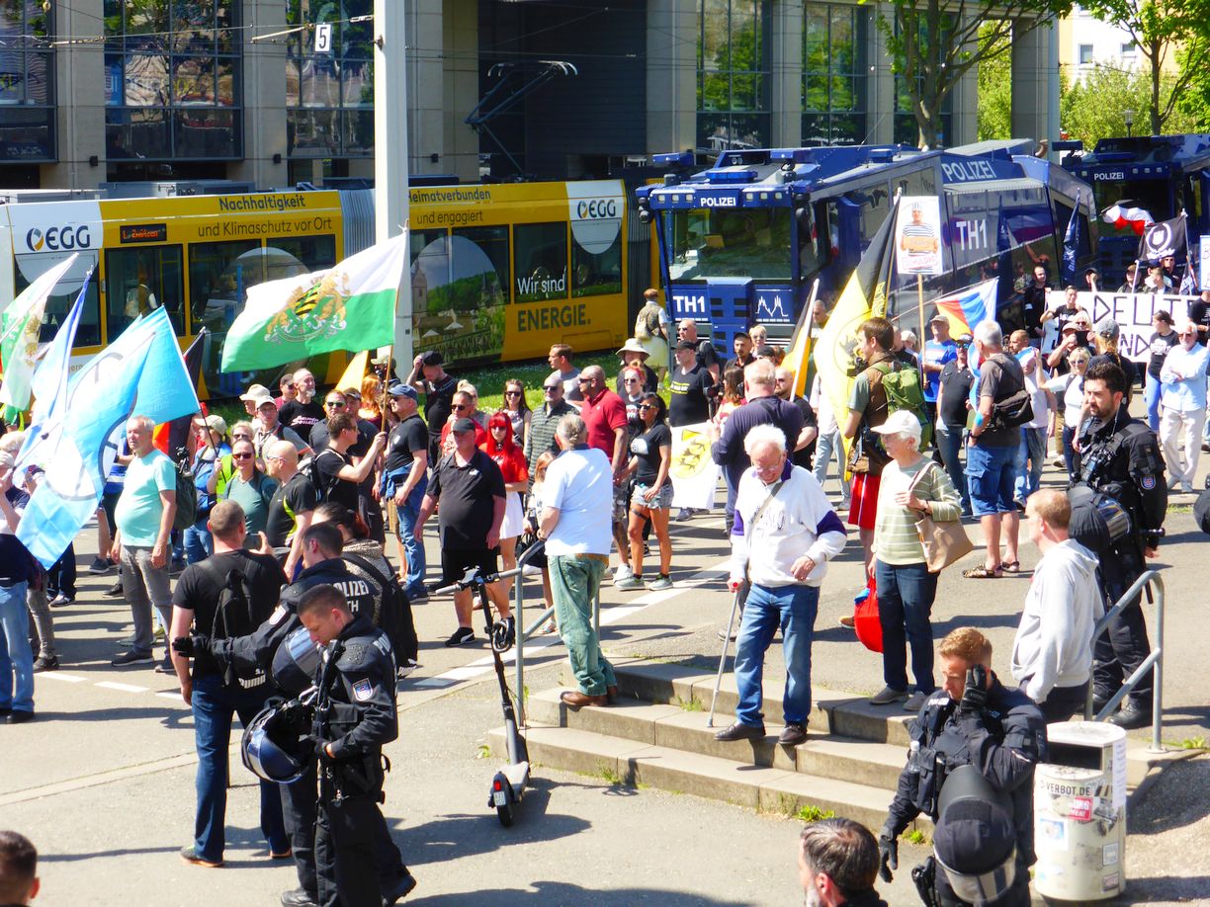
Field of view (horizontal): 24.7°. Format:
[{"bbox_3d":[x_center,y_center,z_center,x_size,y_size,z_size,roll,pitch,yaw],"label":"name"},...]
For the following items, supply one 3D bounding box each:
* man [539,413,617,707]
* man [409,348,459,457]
[{"bbox_3d":[-0.154,0.628,16.346,0.530,1.727,0.360,-4,8,-33],"label":"man"},{"bbox_3d":[-1.710,-0.158,27.695,0.550,1.760,0.420,3,7,23],"label":"man"}]

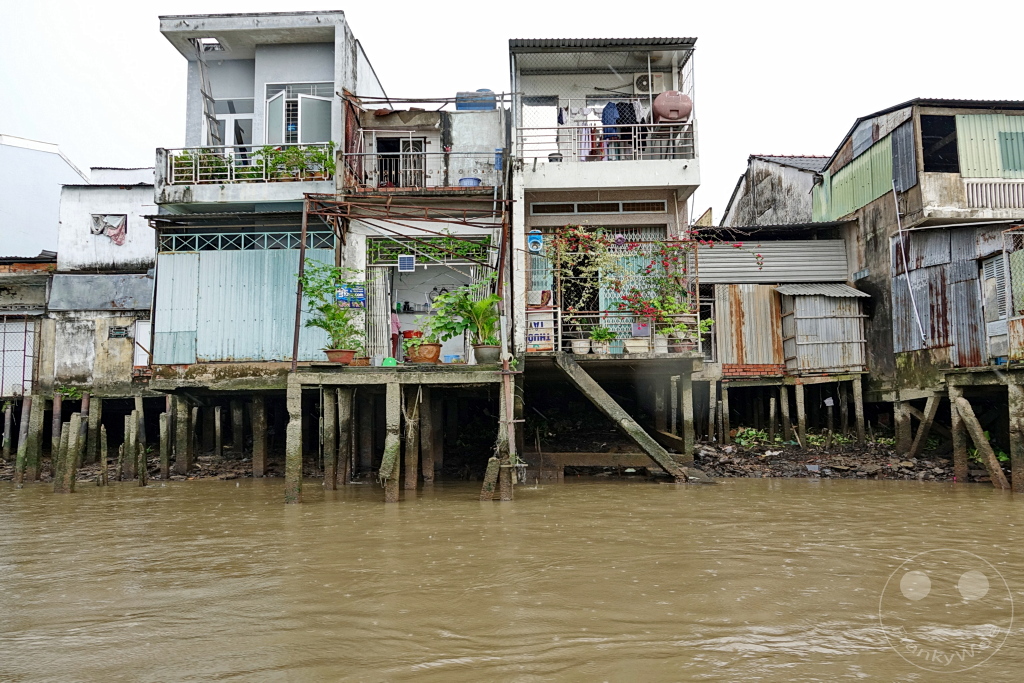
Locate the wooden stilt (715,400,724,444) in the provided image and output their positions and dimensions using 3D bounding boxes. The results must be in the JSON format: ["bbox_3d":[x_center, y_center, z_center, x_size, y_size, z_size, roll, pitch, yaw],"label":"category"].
[{"bbox_3d":[5.069,1.974,16.648,0.125,1.042,0.125,-1,-5,1],"label":"wooden stilt"}]

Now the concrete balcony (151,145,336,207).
[{"bbox_3d":[-6.262,-3.894,16.722,4.220,1.300,1.250,-1,-5,2],"label":"concrete balcony"}]

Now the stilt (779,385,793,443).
[{"bbox_3d":[6.876,1.810,17.100,0.170,1.447,0.170,-1,-5,0],"label":"stilt"}]

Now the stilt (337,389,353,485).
[{"bbox_3d":[-3.799,2.125,15.400,0.260,2.170,0.260,-1,-5,1],"label":"stilt"}]

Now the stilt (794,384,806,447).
[{"bbox_3d":[7.306,1.871,17.200,0.160,1.615,0.160,-1,-5,2],"label":"stilt"}]

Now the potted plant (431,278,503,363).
[{"bbox_3d":[-0.840,-0.355,12.600,1.220,1.500,1.050,-1,-5,0],"label":"potted plant"}]

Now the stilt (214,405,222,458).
[{"bbox_3d":[-7.988,2.445,18.600,0.150,1.365,0.150,-1,-5,2],"label":"stilt"}]

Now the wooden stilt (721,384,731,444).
[{"bbox_3d":[5.598,1.903,17.800,0.140,1.555,0.140,-1,-5,2],"label":"wooden stilt"}]

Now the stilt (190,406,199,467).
[{"bbox_3d":[-7.987,2.368,17.200,0.150,1.468,0.150,-1,-5,0],"label":"stilt"}]

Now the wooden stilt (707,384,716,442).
[{"bbox_3d":[4.968,1.774,17.000,0.150,1.490,0.150,3,-5,0],"label":"wooden stilt"}]

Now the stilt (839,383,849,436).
[{"bbox_3d":[8.687,1.777,17.867,0.150,1.458,0.150,-1,-5,1],"label":"stilt"}]

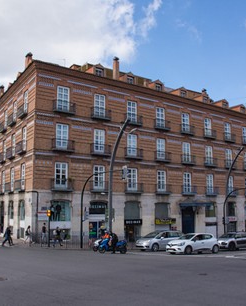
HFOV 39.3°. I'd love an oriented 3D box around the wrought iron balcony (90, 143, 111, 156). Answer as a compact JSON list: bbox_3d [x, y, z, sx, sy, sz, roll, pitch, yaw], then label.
[{"bbox_3d":[-2.283,-0.246,35.894,2.226,1.144,0.546,6,-11,-35],"label":"wrought iron balcony"}]

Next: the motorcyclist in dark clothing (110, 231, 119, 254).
[{"bbox_3d":[-0.674,6.860,26.365,0.550,1.660,0.550,3,-9,-22],"label":"motorcyclist in dark clothing"}]

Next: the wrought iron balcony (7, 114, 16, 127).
[{"bbox_3d":[-12.565,-3.698,39.079,0.536,1.190,2.243,6,-11,-31],"label":"wrought iron balcony"}]

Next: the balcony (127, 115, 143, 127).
[{"bbox_3d":[1.217,-3.685,39.448,2.243,1.190,0.536,7,-12,-35],"label":"balcony"}]

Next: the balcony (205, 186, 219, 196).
[{"bbox_3d":[12.127,5.231,46.679,2.200,1.200,0.500,6,-11,-36],"label":"balcony"}]

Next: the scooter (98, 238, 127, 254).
[{"bbox_3d":[-0.651,5.907,22.031,1.870,1.060,0.700,1,-9,-6],"label":"scooter"}]

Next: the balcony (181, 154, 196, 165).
[{"bbox_3d":[8.138,0.925,43.220,2.200,1.150,0.500,6,-11,-36],"label":"balcony"}]

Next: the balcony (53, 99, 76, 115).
[{"bbox_3d":[-5.759,-4.404,34.045,2.226,1.144,0.546,6,-11,-35],"label":"balcony"}]

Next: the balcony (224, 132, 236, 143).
[{"bbox_3d":[15.287,-2.168,49.506,2.243,1.190,0.536,7,-12,-35],"label":"balcony"}]

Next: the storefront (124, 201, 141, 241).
[{"bbox_3d":[1.033,7.356,37.135,2.330,4.220,0.500,6,-11,-36],"label":"storefront"}]

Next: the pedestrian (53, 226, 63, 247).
[{"bbox_3d":[-5.138,6.656,27.485,0.720,1.550,0.500,4,-10,-24],"label":"pedestrian"}]

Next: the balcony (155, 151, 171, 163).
[{"bbox_3d":[4.922,0.512,41.972,2.200,1.200,0.500,6,-11,-36],"label":"balcony"}]

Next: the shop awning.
[{"bbox_3d":[9.442,6.785,44.833,3.300,0.650,2.700,6,-11,-36],"label":"shop awning"}]

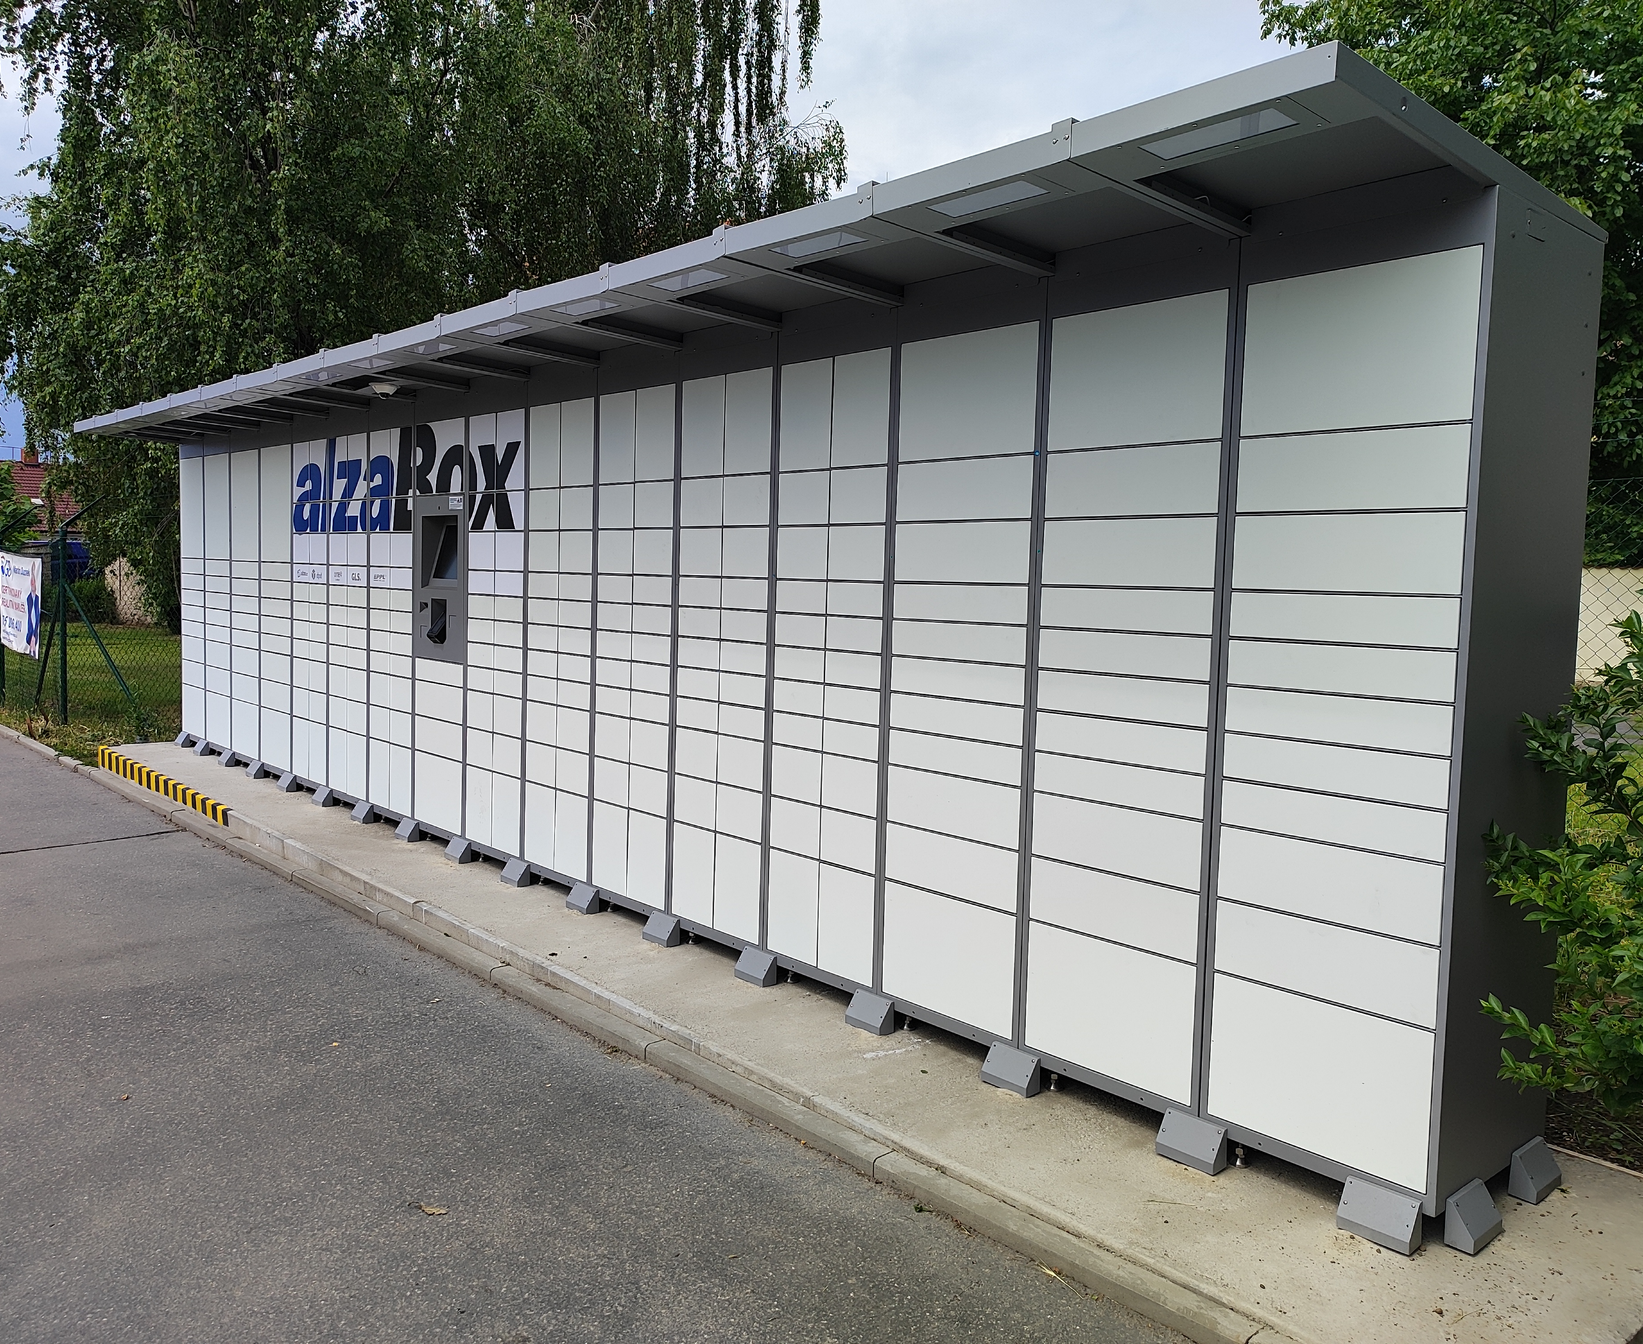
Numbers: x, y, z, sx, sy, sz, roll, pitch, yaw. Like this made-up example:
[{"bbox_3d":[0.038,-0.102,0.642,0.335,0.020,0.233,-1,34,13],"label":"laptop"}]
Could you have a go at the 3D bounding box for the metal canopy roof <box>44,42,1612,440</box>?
[{"bbox_3d":[-1.704,-1.388,5.907,1.332,0.115,9.200,-2,6,-42],"label":"metal canopy roof"}]

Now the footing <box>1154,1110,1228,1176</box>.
[{"bbox_3d":[0.928,1.171,3.106,0.069,0.100,0.159,-2,6,-42],"label":"footing"}]

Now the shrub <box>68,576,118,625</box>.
[{"bbox_3d":[-17.502,-1.724,29.824,1.045,1.167,1.045,-1,5,-30],"label":"shrub"}]

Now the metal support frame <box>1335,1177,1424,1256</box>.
[{"bbox_3d":[1.245,1.206,2.764,0.069,0.100,0.159,-2,6,-42],"label":"metal support frame"}]

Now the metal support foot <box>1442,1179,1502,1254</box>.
[{"bbox_3d":[1.456,1.212,2.772,0.159,0.100,0.069,-2,6,-42],"label":"metal support foot"}]

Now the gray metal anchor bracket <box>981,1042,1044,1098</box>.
[{"bbox_3d":[0.543,1.128,3.524,0.069,0.100,0.159,-2,6,-42],"label":"gray metal anchor bracket"}]

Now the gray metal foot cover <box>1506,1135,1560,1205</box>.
[{"bbox_3d":[1.724,1.202,2.997,0.159,0.100,0.069,-2,6,-42],"label":"gray metal foot cover"}]

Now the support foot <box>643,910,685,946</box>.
[{"bbox_3d":[-0.615,0.996,4.808,0.069,0.100,0.159,-2,6,-42],"label":"support foot"}]

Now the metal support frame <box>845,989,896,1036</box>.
[{"bbox_3d":[0.159,1.084,3.954,0.069,0.100,0.159,-2,6,-42],"label":"metal support frame"}]

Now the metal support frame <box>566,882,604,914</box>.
[{"bbox_3d":[-0.998,0.954,5.222,0.069,0.100,0.159,-2,6,-42],"label":"metal support frame"}]

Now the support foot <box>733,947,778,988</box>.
[{"bbox_3d":[-0.227,1.040,4.382,0.069,0.100,0.159,-2,6,-42],"label":"support foot"}]

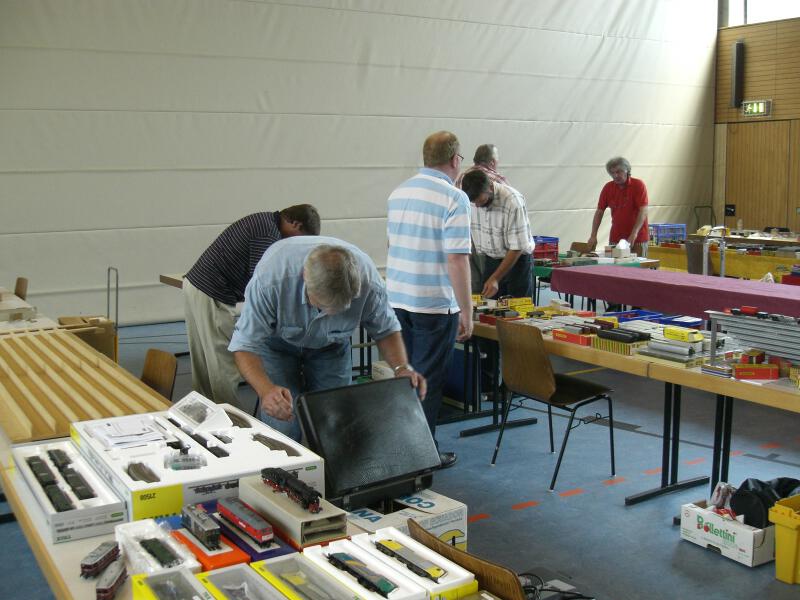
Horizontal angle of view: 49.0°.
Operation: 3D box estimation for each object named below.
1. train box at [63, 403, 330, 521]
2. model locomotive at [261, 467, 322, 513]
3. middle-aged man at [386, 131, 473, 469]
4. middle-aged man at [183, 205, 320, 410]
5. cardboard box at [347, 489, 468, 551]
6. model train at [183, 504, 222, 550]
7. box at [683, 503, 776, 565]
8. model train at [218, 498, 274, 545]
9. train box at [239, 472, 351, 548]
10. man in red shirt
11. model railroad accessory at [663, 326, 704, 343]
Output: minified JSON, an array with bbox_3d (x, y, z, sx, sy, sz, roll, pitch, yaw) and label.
[{"bbox_3d":[-0.556,0.417,2.306,0.449,0.100,0.637,-5,9,-31],"label":"train box"},{"bbox_3d":[-0.246,0.410,1.971,0.034,0.045,0.252,-5,9,-32],"label":"model locomotive"},{"bbox_3d":[0.156,0.006,4.659,0.480,1.760,0.340,6,10,40],"label":"middle-aged man"},{"bbox_3d":[-0.830,0.134,5.152,0.900,1.380,0.520,-5,9,-32],"label":"middle-aged man"},{"bbox_3d":[-0.058,0.923,3.512,0.420,0.255,0.500,-7,10,-37],"label":"cardboard box"},{"bbox_3d":[-0.418,0.475,1.861,0.031,0.045,0.160,-5,9,-32],"label":"model train"},{"bbox_3d":[1.408,0.957,3.673,0.260,0.145,0.345,-5,9,-33],"label":"box"},{"bbox_3d":[-0.326,0.462,1.847,0.036,0.043,0.195,-6,9,-33],"label":"model train"},{"bbox_3d":[-0.245,0.459,1.961,0.103,0.051,0.320,-5,9,-32],"label":"train box"},{"bbox_3d":[2.042,-0.469,8.217,0.600,1.710,0.420,2,8,18],"label":"man in red shirt"},{"bbox_3d":[1.254,0.152,3.900,0.045,0.040,0.175,-4,9,-26],"label":"model railroad accessory"}]

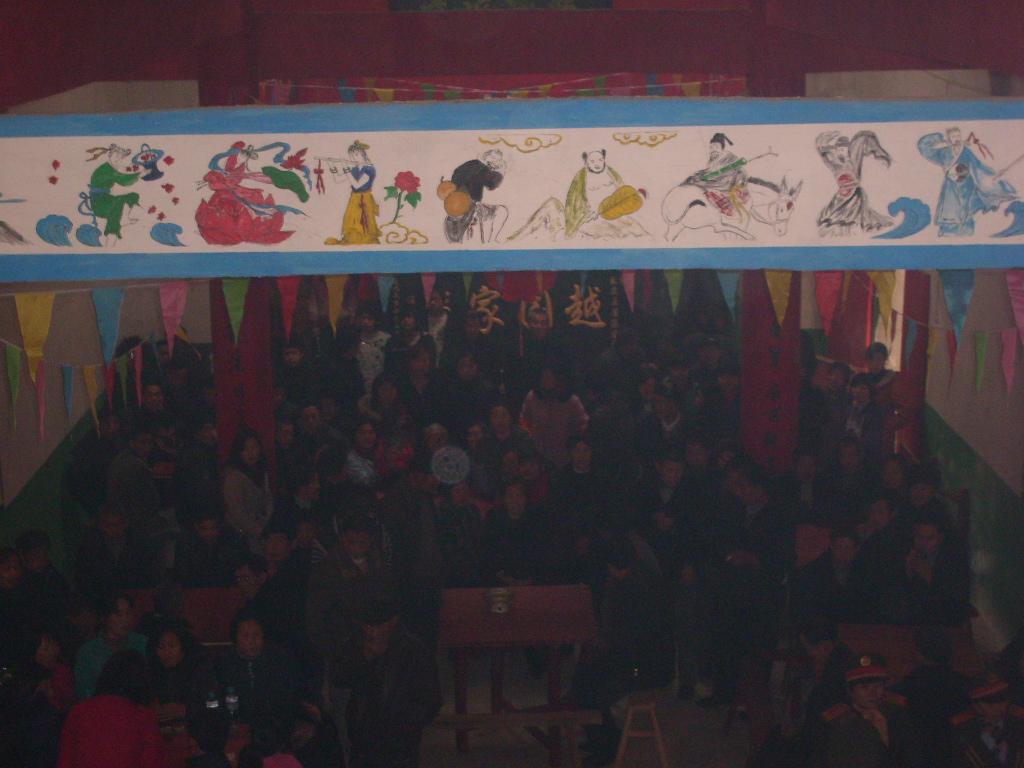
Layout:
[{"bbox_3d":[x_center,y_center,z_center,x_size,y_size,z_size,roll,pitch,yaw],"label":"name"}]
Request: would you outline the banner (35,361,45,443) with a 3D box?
[{"bbox_3d":[-1.732,0.061,6.750,0.020,0.300,0.215,-2,14,-3],"label":"banner"}]

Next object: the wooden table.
[{"bbox_3d":[0.041,1.796,11.406,0.950,0.790,0.940,-1,14,-1],"label":"wooden table"}]

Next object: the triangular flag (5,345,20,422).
[{"bbox_3d":[-1.711,0.012,6.300,0.020,0.300,0.215,-2,14,-3],"label":"triangular flag"}]

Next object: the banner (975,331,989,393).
[{"bbox_3d":[2.204,-0.096,8.610,0.020,0.300,0.215,-1,14,0],"label":"banner"}]

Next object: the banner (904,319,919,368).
[{"bbox_3d":[2.171,-0.210,9.990,0.020,0.300,0.215,-1,14,0],"label":"banner"}]

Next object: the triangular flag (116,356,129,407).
[{"bbox_3d":[-1.813,0.002,8.550,0.020,0.300,0.215,-2,14,-3],"label":"triangular flag"}]

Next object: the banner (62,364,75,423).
[{"bbox_3d":[-1.741,0.073,7.200,0.020,0.300,0.215,-2,14,-3],"label":"banner"}]

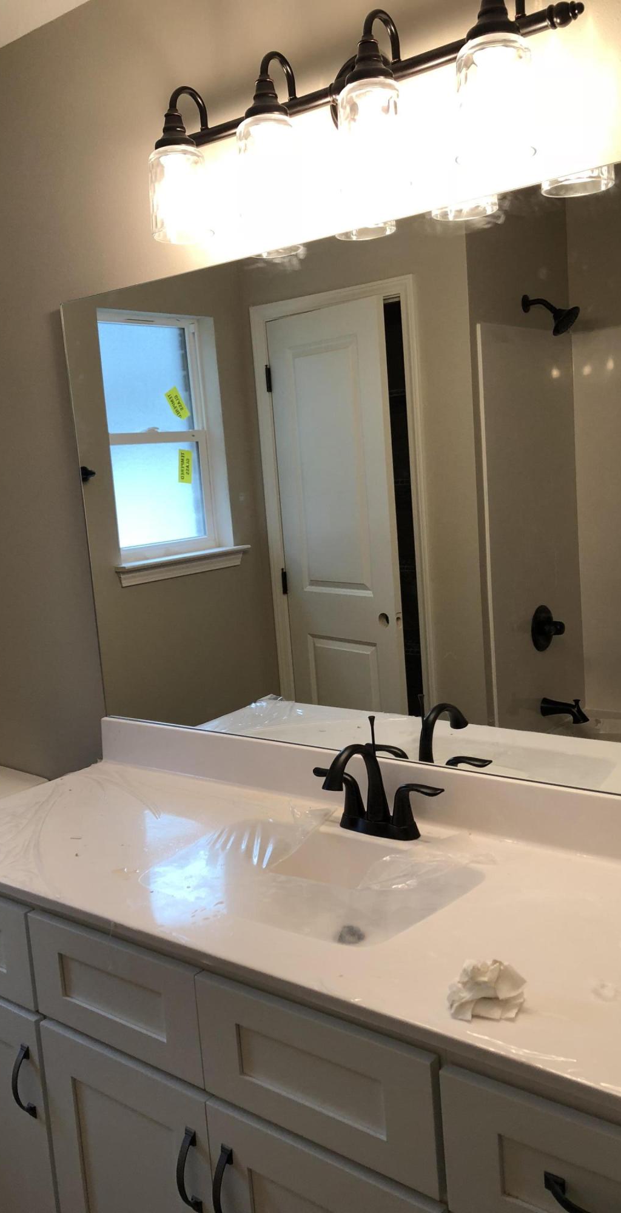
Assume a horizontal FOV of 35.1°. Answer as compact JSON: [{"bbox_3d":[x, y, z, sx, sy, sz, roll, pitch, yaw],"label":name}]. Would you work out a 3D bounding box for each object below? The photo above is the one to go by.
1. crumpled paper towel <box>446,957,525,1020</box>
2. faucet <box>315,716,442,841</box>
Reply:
[{"bbox_3d":[0.207,0.433,1.128,0.091,0.051,0.077,-2,9,18],"label":"crumpled paper towel"},{"bbox_3d":[0.078,0.294,1.636,0.269,0.197,0.161,2,11,38],"label":"faucet"}]

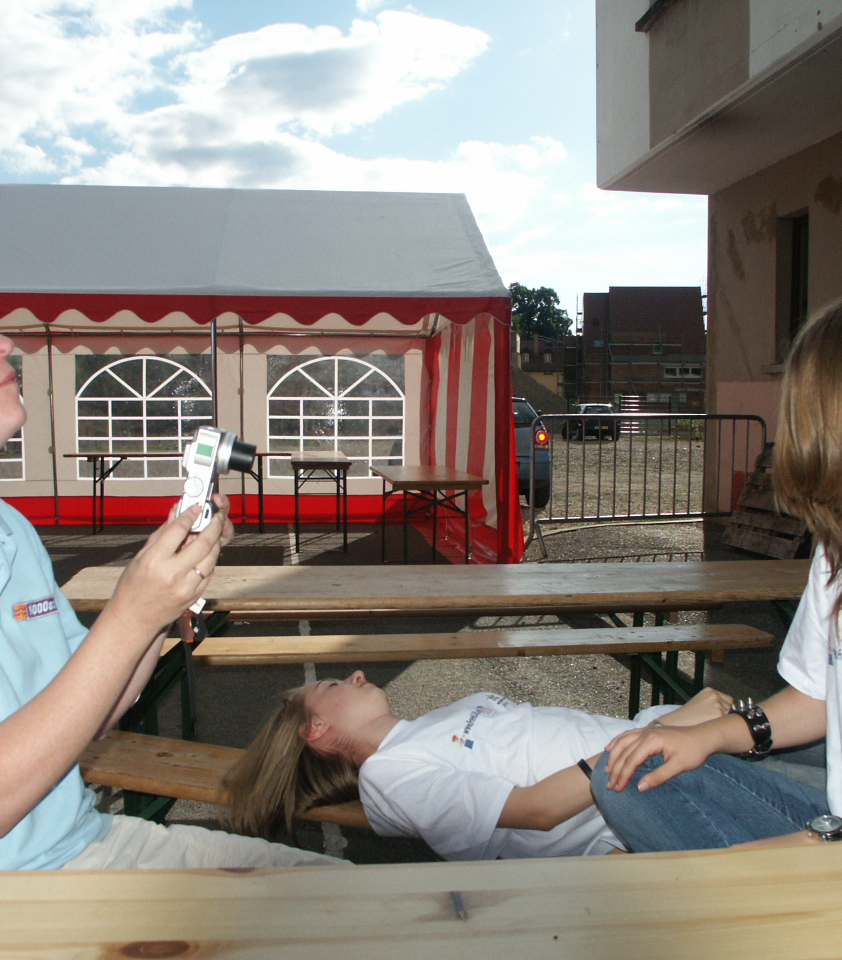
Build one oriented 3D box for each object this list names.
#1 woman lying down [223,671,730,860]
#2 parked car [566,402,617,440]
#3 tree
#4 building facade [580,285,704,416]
[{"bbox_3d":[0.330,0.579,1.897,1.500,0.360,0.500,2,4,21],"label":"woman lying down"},{"bbox_3d":[6.814,-2.285,41.500,1.650,1.480,3.800,0,4,-4],"label":"parked car"},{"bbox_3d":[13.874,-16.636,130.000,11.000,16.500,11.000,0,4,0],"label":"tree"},{"bbox_3d":[22.994,-13.383,107.000,12.500,13.000,9.000,0,4,3],"label":"building facade"}]

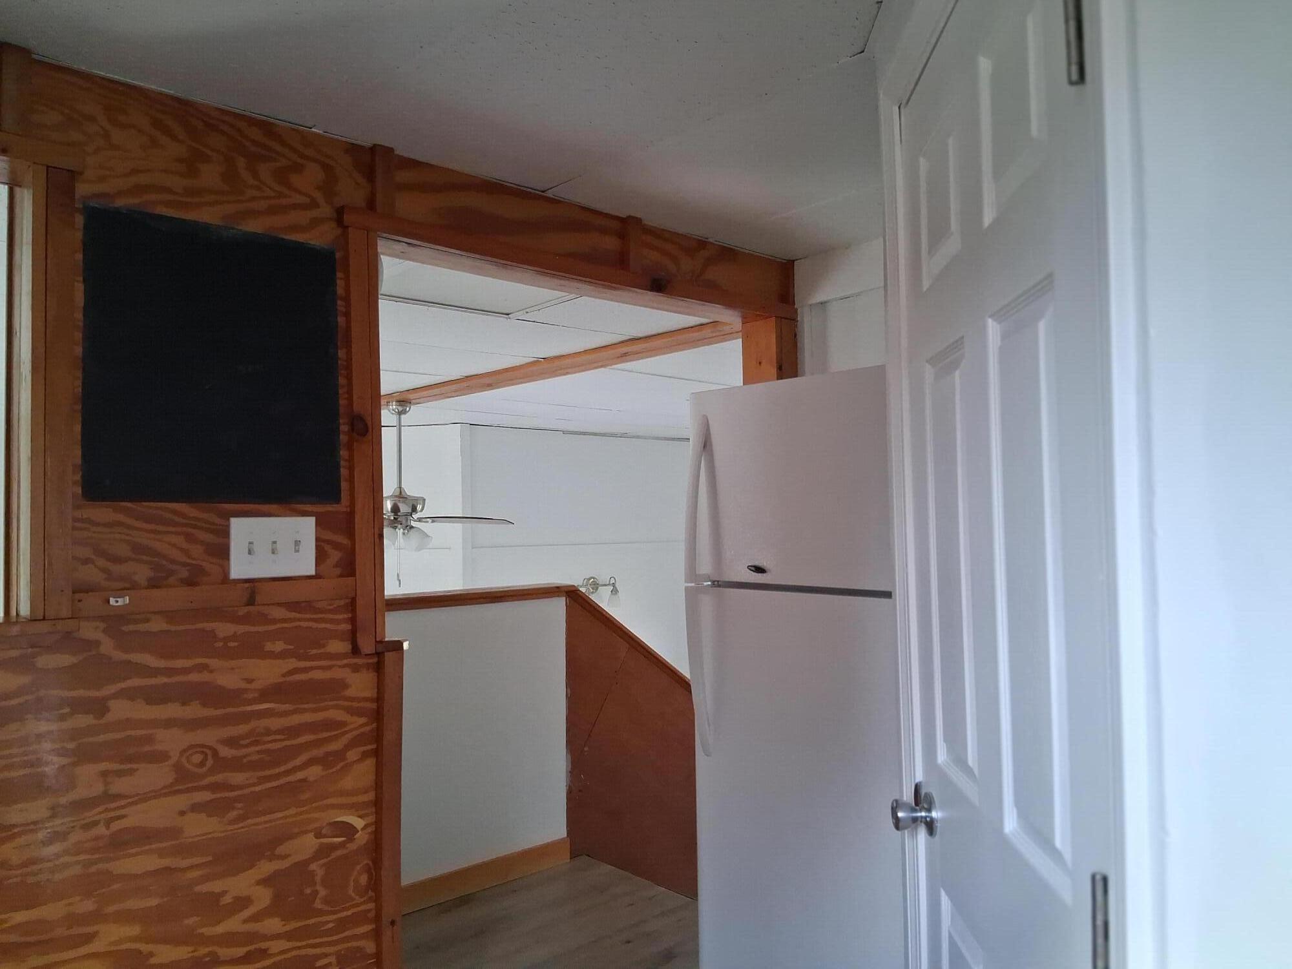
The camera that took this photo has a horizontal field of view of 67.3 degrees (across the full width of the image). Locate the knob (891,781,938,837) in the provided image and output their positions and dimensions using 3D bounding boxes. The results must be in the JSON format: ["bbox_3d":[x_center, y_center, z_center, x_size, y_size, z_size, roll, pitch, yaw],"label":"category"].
[{"bbox_3d":[0.403,0.500,1.469,0.061,0.066,0.065,-1,-2,3],"label":"knob"}]

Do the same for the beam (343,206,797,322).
[{"bbox_3d":[-0.090,-0.549,2.563,1.518,0.043,0.036,1,-3,-43],"label":"beam"}]

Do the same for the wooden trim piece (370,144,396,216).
[{"bbox_3d":[-0.574,-0.661,2.124,0.043,0.151,0.020,1,-3,-43],"label":"wooden trim piece"}]

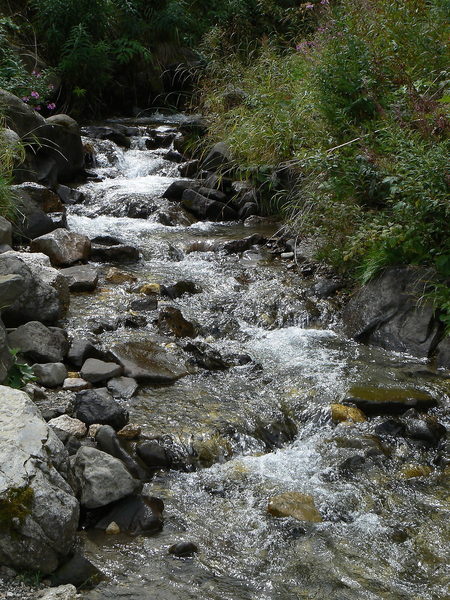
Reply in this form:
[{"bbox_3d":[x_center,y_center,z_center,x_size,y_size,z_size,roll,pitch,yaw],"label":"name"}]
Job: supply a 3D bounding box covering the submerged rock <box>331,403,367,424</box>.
[{"bbox_3d":[0.665,0.621,6.352,0.194,0.110,0.165,0,12,0],"label":"submerged rock"}]

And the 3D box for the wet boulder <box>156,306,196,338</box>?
[{"bbox_3d":[-0.258,0.129,6.302,0.206,0.173,0.165,0,12,0],"label":"wet boulder"}]

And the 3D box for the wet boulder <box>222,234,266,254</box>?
[{"bbox_3d":[0.126,-0.363,7.700,0.284,0.116,0.170,0,12,0],"label":"wet boulder"}]

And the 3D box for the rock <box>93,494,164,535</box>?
[{"bbox_3d":[-0.377,0.855,4.652,0.267,0.113,0.213,0,12,0],"label":"rock"}]

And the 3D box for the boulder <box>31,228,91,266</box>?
[{"bbox_3d":[-1.214,-0.384,8.700,0.440,0.250,0.330,0,12,0],"label":"boulder"}]

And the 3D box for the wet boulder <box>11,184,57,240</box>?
[{"bbox_3d":[-1.568,-0.712,9.700,0.420,0.400,0.400,0,12,0],"label":"wet boulder"}]

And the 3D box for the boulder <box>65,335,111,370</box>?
[{"bbox_3d":[-0.845,0.325,7.300,0.273,0.175,0.240,0,12,0],"label":"boulder"}]

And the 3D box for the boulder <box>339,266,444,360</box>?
[{"bbox_3d":[0.901,0.063,6.400,0.483,0.478,0.362,0,12,0],"label":"boulder"}]

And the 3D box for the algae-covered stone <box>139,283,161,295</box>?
[{"bbox_3d":[-0.554,-0.075,8.652,0.161,0.085,0.140,0,12,0],"label":"algae-covered stone"}]

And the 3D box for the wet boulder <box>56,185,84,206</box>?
[{"bbox_3d":[-1.363,-0.918,10.400,0.260,0.180,0.210,0,12,0],"label":"wet boulder"}]

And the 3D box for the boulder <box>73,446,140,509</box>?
[{"bbox_3d":[-0.469,0.706,4.700,0.248,0.205,0.211,0,12,0],"label":"boulder"}]

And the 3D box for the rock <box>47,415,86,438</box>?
[{"bbox_3d":[-0.722,0.584,5.400,0.175,0.100,0.140,0,12,0],"label":"rock"}]

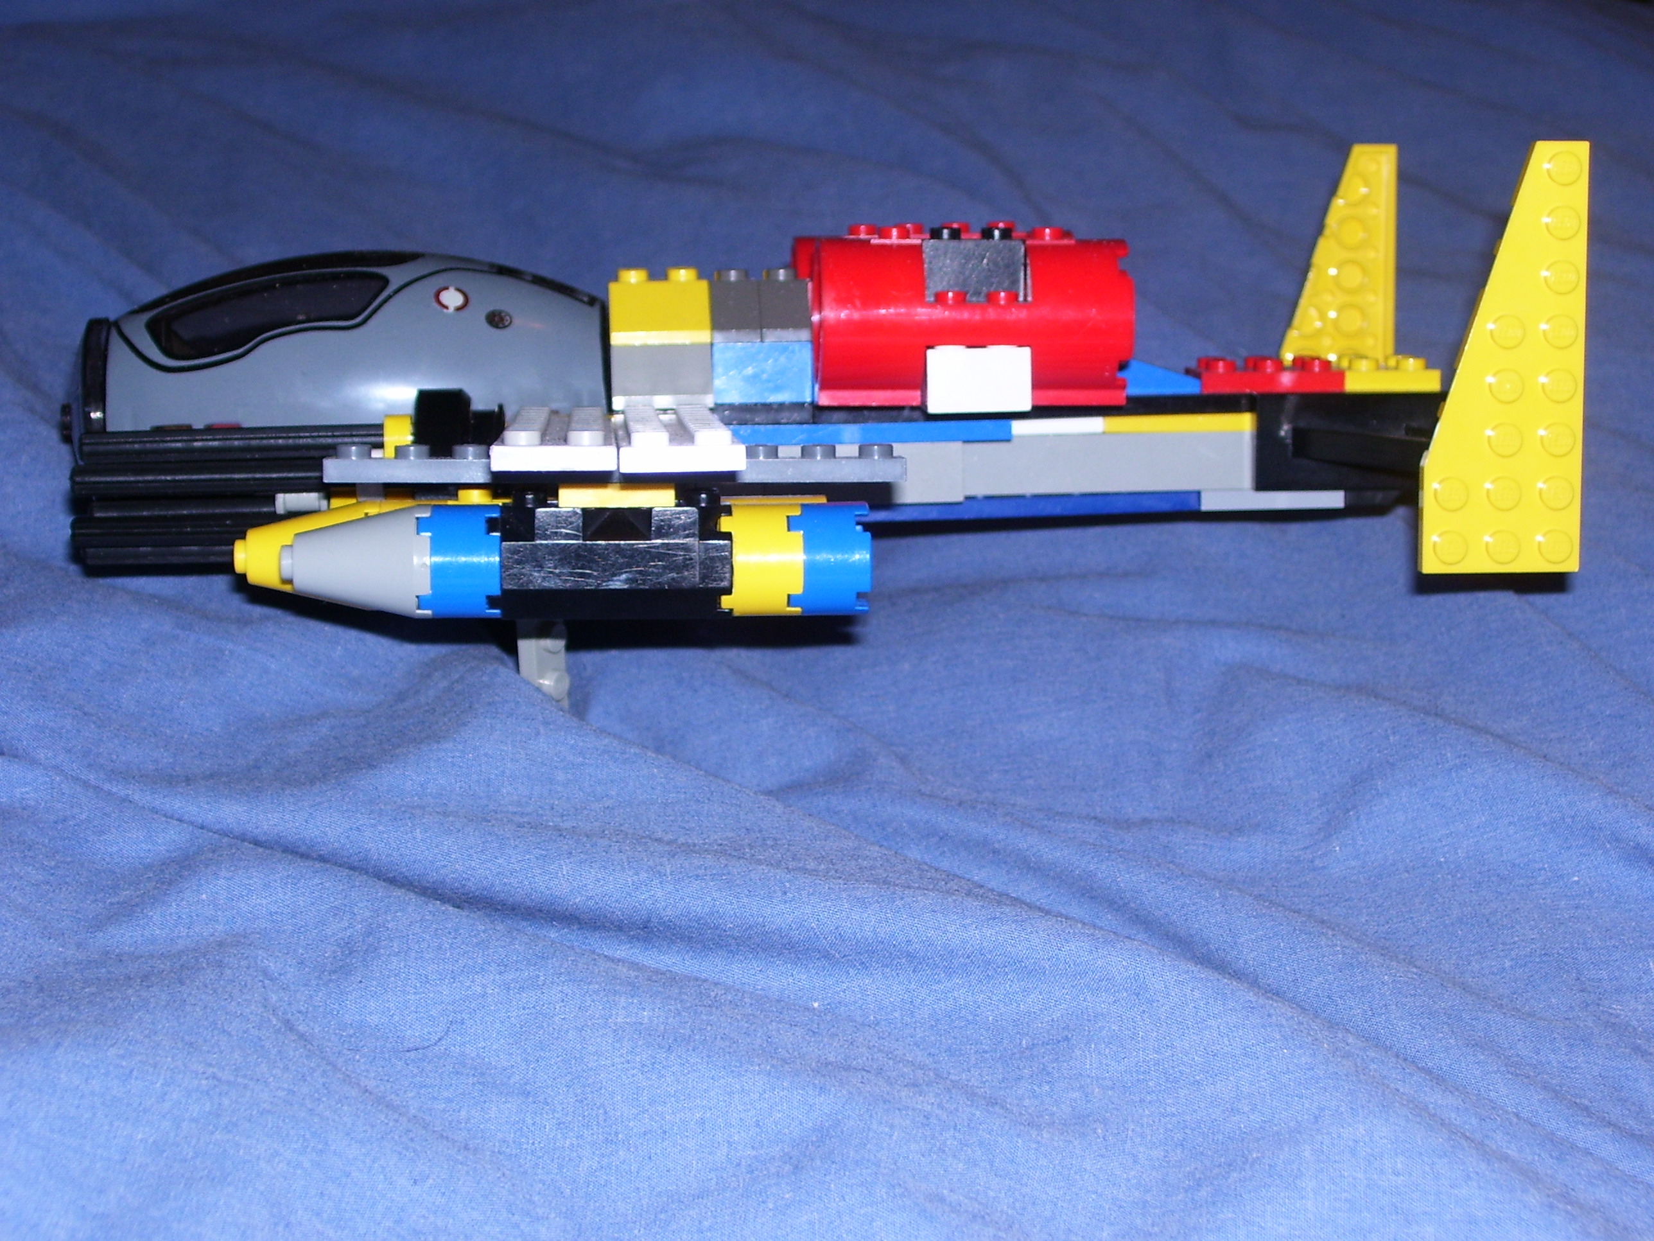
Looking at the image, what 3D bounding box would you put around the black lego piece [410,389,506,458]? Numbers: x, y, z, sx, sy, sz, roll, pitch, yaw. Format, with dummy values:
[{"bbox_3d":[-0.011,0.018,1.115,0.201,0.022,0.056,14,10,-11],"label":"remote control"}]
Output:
[{"bbox_3d":[-0.053,-0.028,0.483,0.013,0.011,0.009,-1,8,-4],"label":"black lego piece"}]

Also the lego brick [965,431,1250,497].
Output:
[{"bbox_3d":[0.045,-0.027,0.551,0.048,0.010,0.013,-1,8,-4],"label":"lego brick"}]

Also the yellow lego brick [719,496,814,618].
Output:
[{"bbox_3d":[-0.010,-0.009,0.479,0.011,0.016,0.016,0,6,-5],"label":"yellow lego brick"}]

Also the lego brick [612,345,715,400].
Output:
[{"bbox_3d":[-0.026,-0.039,0.528,0.016,0.010,0.015,-1,8,-4],"label":"lego brick"}]

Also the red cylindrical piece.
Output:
[{"bbox_3d":[0.023,-0.048,0.523,0.048,0.027,0.024,-1,8,-4],"label":"red cylindrical piece"}]

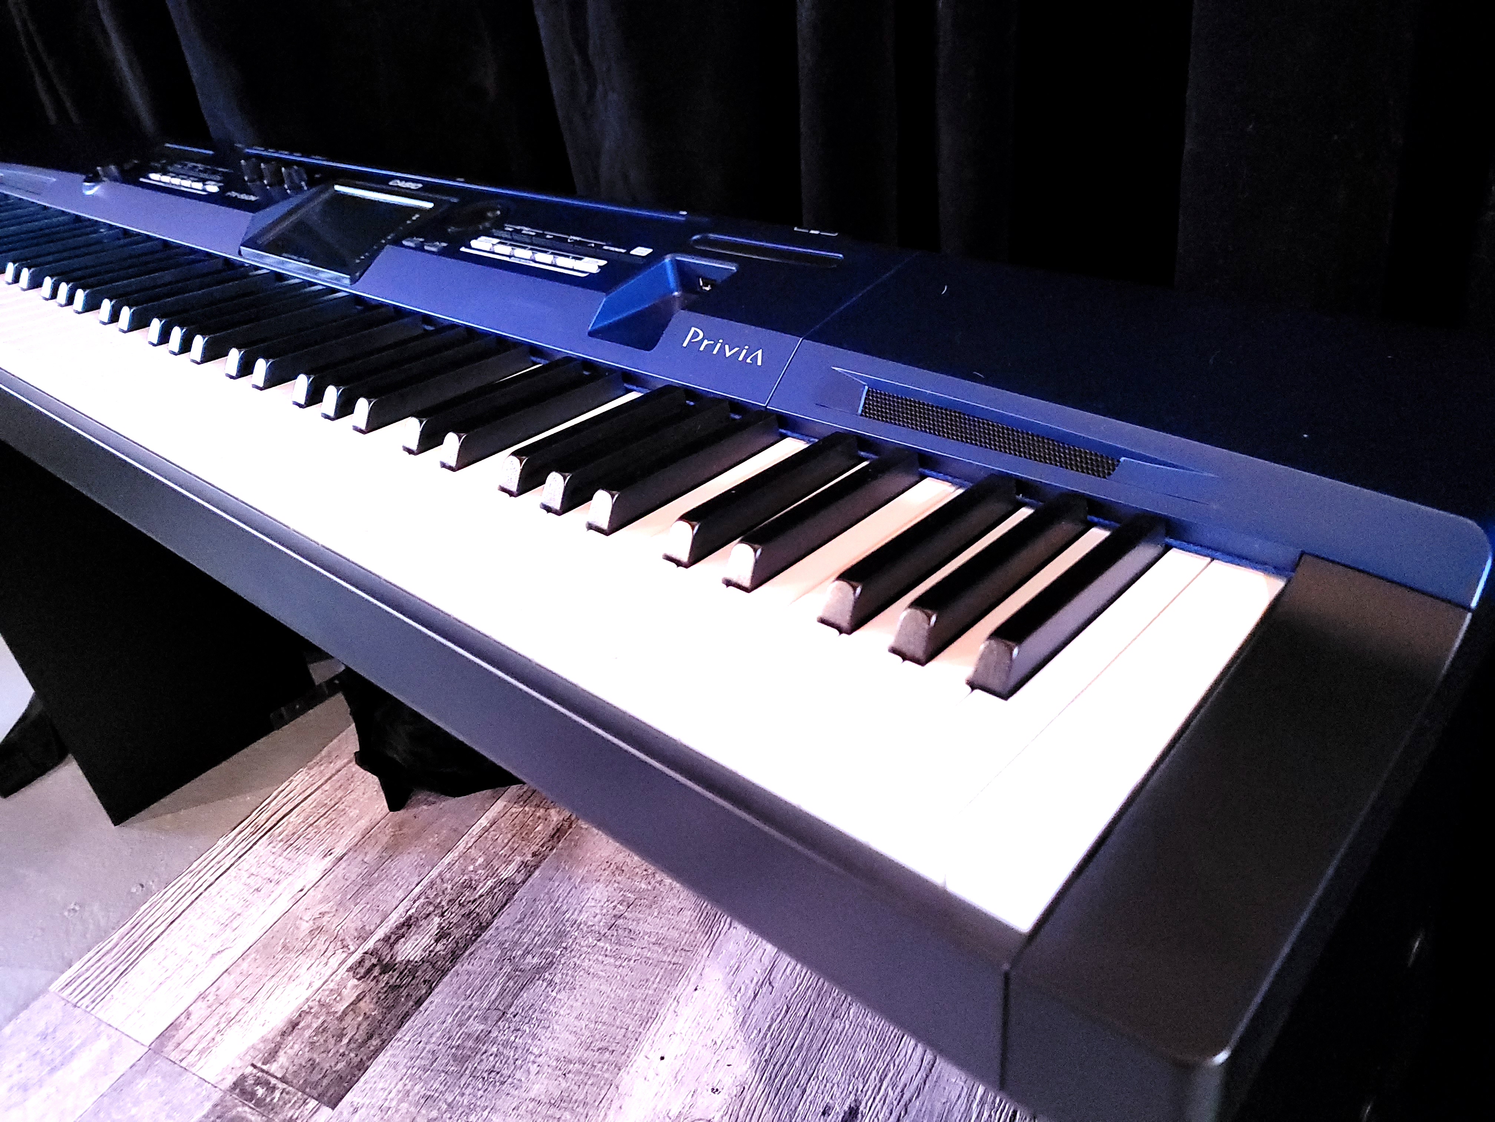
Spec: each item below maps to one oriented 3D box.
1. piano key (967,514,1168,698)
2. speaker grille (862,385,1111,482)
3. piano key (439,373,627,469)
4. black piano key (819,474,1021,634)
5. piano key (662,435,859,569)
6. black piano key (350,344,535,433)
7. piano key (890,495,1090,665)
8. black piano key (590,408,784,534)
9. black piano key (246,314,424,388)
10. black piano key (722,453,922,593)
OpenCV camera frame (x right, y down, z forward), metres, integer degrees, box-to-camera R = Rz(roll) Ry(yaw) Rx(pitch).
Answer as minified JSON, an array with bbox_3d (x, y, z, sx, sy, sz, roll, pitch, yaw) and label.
[{"bbox_3d":[0.100,0.011,0.340,0.011,0.011,0.099,22,39,37],"label":"piano key"},{"bbox_3d":[0.085,-0.047,0.410,0.106,0.005,0.012,22,80,37],"label":"speaker grille"},{"bbox_3d":[-0.093,-0.065,0.497,0.011,0.011,0.099,22,39,37],"label":"piano key"},{"bbox_3d":[0.059,-0.005,0.373,0.011,0.011,0.099,22,39,37],"label":"black piano key"},{"bbox_3d":[0.008,-0.025,0.415,0.011,0.011,0.099,22,39,37],"label":"piano key"},{"bbox_3d":[-0.145,-0.085,0.539,0.011,0.011,0.099,22,39,37],"label":"black piano key"},{"bbox_3d":[0.079,0.003,0.357,0.011,0.011,0.099,22,39,37],"label":"piano key"},{"bbox_3d":[-0.022,-0.037,0.440,0.011,0.011,0.099,22,39,37],"label":"black piano key"},{"bbox_3d":[-0.215,-0.113,0.596,0.011,0.011,0.099,22,39,37],"label":"black piano key"},{"bbox_3d":[0.029,-0.017,0.398,0.011,0.011,0.099,22,39,37],"label":"black piano key"}]

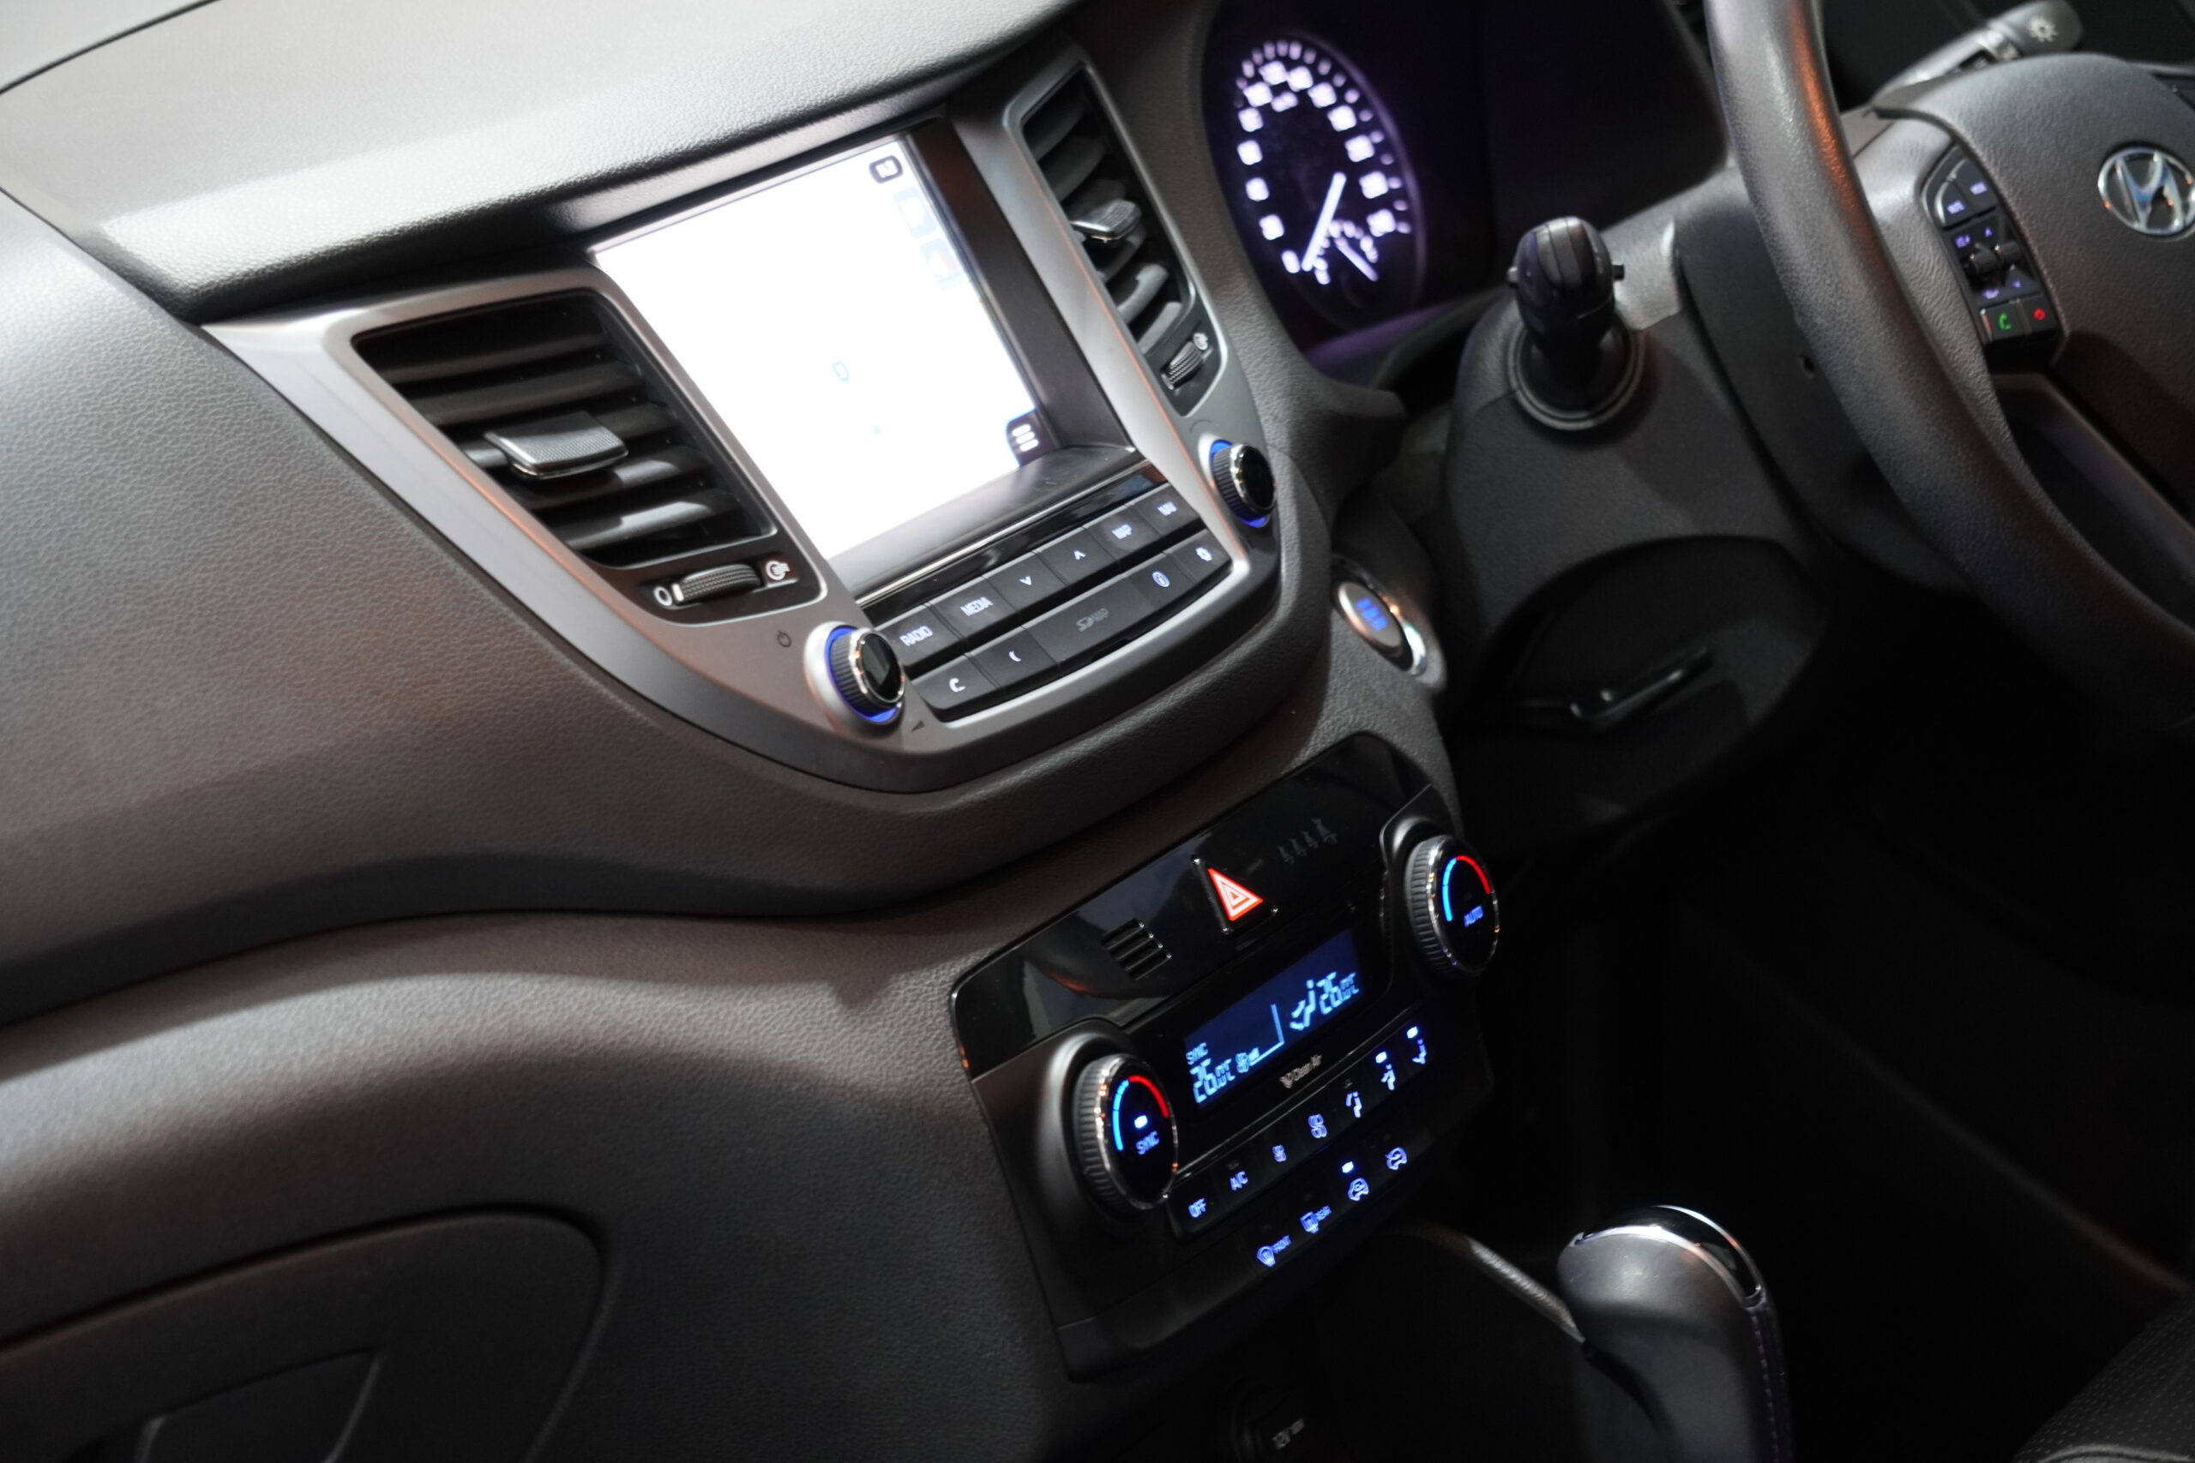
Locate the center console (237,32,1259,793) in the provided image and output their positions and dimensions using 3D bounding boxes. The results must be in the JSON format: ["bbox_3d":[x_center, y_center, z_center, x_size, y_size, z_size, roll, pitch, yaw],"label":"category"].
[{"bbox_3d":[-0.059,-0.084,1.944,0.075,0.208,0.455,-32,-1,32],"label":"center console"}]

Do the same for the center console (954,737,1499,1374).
[{"bbox_3d":[0.046,0.091,1.941,0.043,0.127,0.285,-12,9,31],"label":"center console"}]

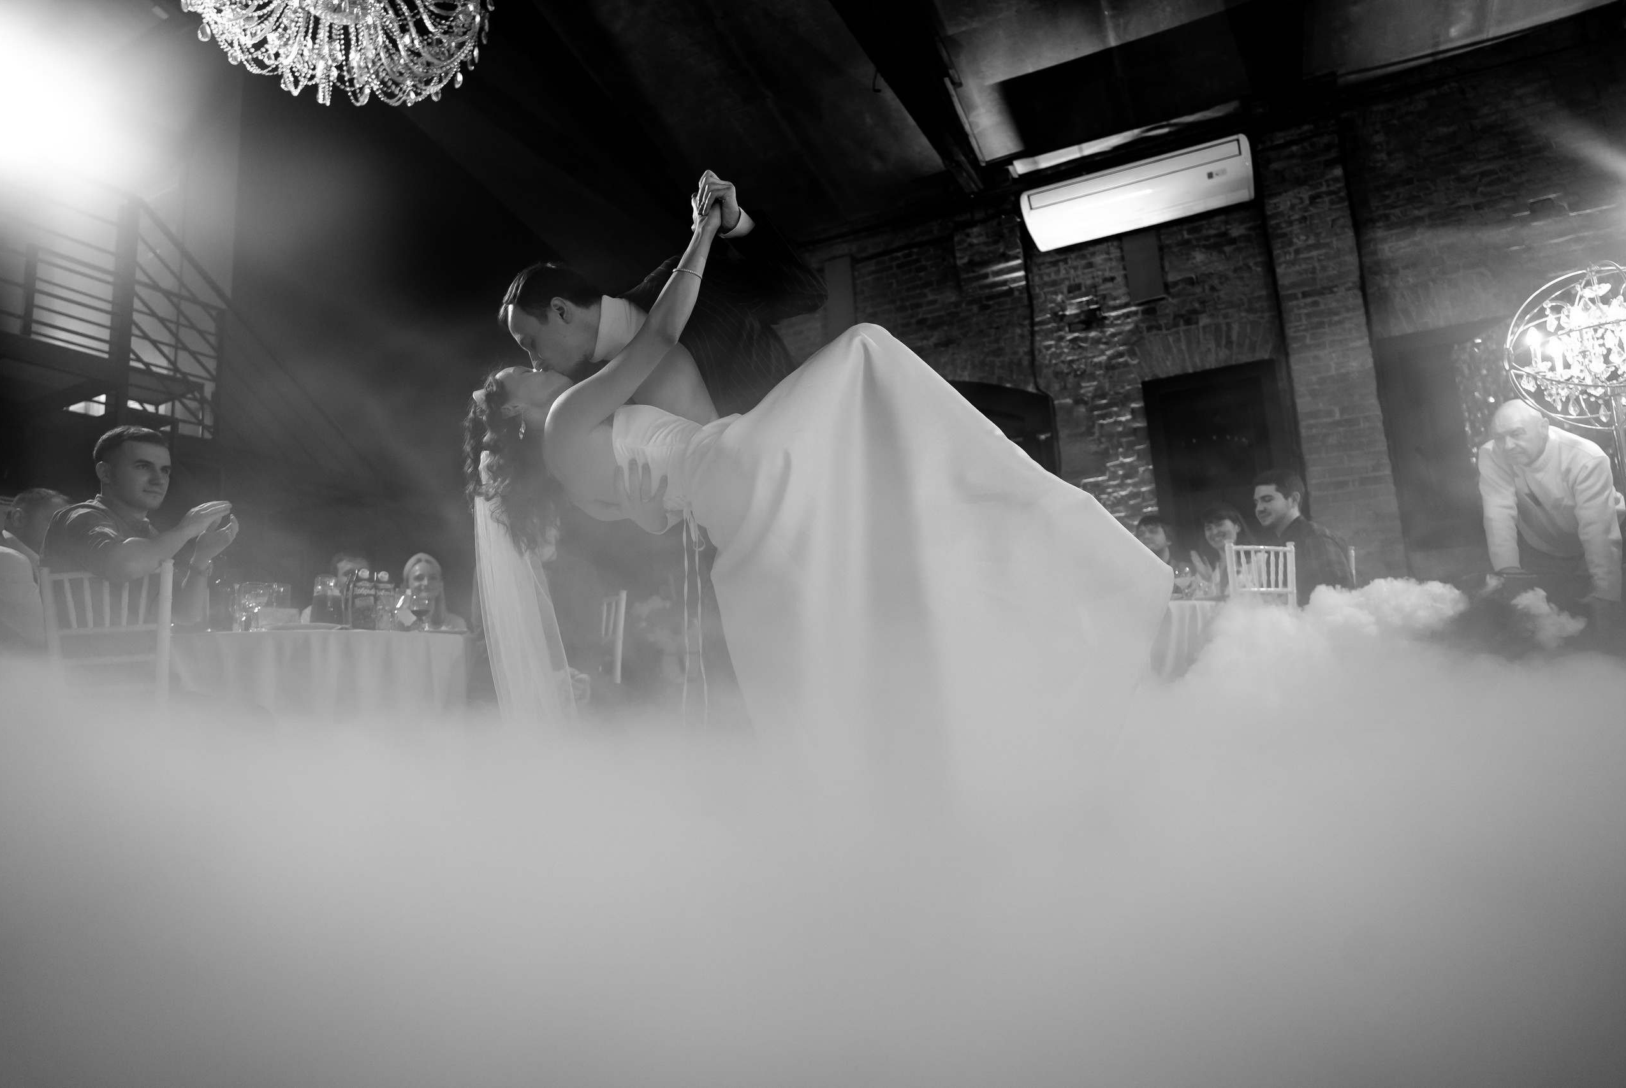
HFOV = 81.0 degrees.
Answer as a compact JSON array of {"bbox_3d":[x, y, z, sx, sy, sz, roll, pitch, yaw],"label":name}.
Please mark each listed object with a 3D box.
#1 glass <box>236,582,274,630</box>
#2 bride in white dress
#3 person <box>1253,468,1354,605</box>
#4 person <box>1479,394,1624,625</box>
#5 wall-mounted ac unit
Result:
[{"bbox_3d":[-1.992,0.223,3.400,0.095,0.180,0.095,-3,-9,0],"label":"glass"},{"bbox_3d":[0.012,0.003,1.920,1.360,1.400,0.720,-3,-9,-1],"label":"bride in white dress"},{"bbox_3d":[1.990,0.305,4.080,0.780,1.250,0.520,-4,-9,5],"label":"person"},{"bbox_3d":[2.780,0.148,3.520,0.800,1.290,0.600,4,-12,-40],"label":"person"},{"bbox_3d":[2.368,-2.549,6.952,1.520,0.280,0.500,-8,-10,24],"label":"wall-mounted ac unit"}]

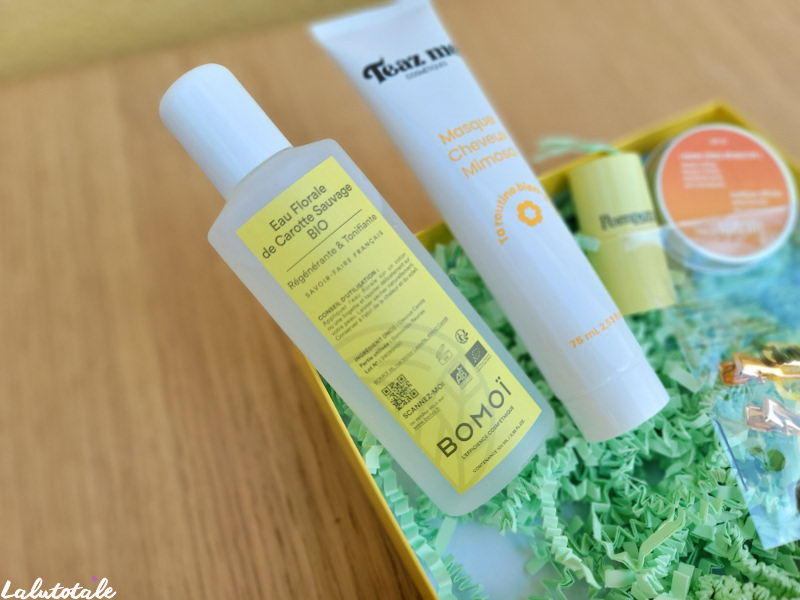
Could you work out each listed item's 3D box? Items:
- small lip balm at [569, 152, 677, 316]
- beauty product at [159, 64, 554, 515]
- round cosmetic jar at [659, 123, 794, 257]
[{"bbox_3d":[0.086,-0.024,0.226,0.027,0.027,0.059,-8,80,-12],"label":"small lip balm"},{"bbox_3d":[-0.014,-0.004,0.171,0.049,0.034,0.143,-41,98,-13],"label":"beauty product"},{"bbox_3d":[0.136,-0.044,0.247,0.061,0.014,0.061,0,79,-5],"label":"round cosmetic jar"}]

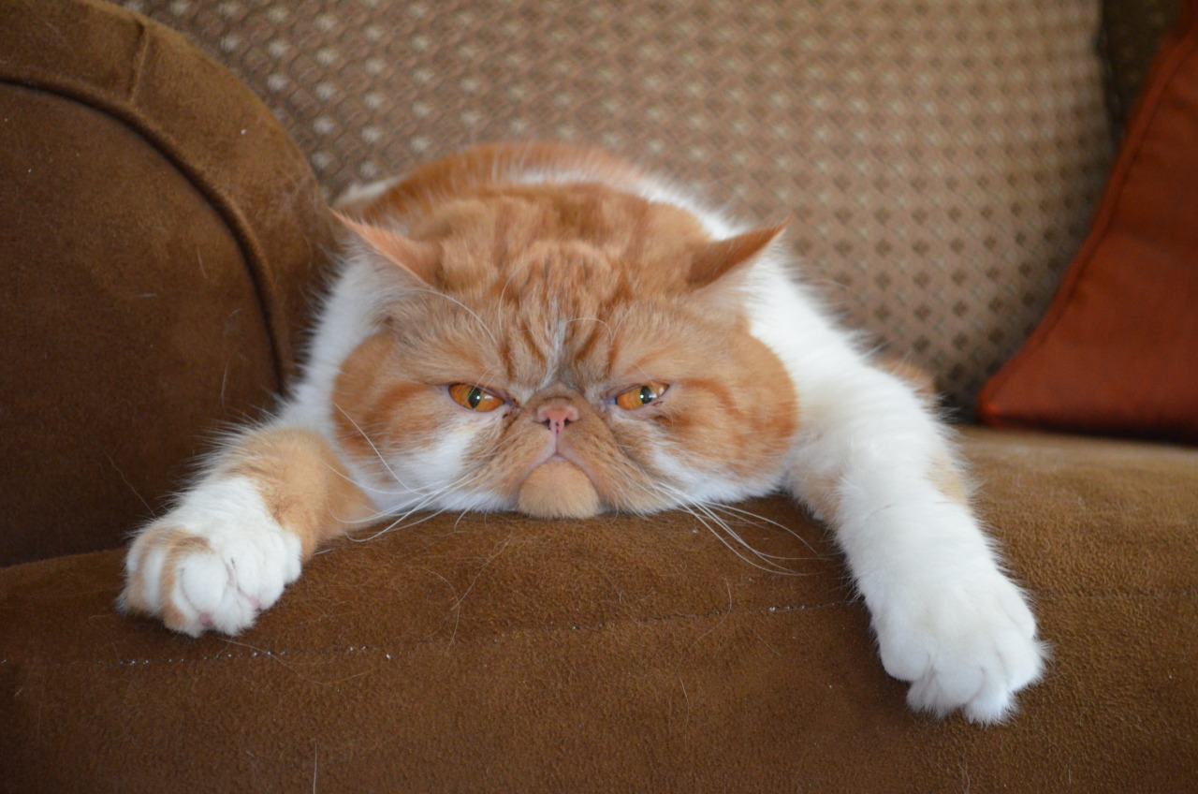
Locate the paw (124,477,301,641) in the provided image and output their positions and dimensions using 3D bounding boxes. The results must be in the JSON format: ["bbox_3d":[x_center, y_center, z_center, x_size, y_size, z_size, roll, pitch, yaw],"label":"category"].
[{"bbox_3d":[-0.120,0.049,0.740,0.049,0.040,0.056,1,17,15],"label":"paw"}]

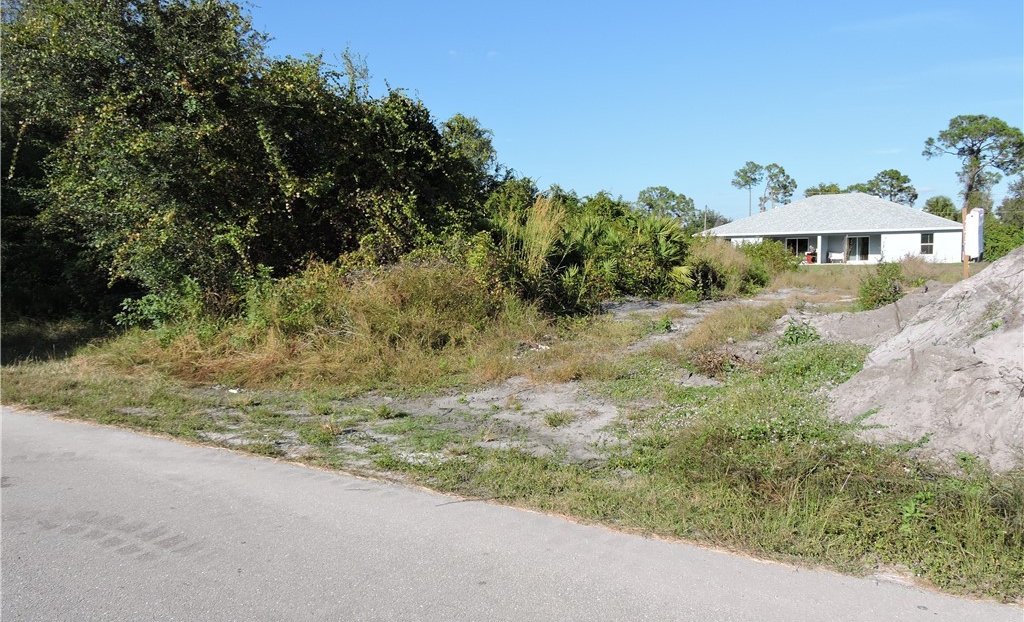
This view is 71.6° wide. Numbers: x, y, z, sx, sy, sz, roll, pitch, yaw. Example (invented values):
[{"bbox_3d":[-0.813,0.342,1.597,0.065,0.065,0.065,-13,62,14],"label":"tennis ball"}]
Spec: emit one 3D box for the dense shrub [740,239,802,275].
[{"bbox_3d":[11.331,-2.250,31.006,2.572,1.722,2.500,1,5,20],"label":"dense shrub"}]

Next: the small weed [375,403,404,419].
[{"bbox_3d":[-1.242,1.019,7.200,0.289,0.125,0.250,-1,4,-10],"label":"small weed"}]

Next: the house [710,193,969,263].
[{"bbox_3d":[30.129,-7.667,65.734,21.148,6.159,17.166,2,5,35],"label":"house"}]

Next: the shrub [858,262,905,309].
[{"bbox_3d":[9.159,-0.632,17.600,1.083,1.159,1.000,2,5,27],"label":"shrub"}]

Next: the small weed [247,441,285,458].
[{"bbox_3d":[-2.048,1.151,5.900,0.300,0.100,0.270,-2,5,-20],"label":"small weed"}]

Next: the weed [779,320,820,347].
[{"bbox_3d":[4.859,0.380,12.000,0.674,0.427,0.600,1,5,22],"label":"weed"}]

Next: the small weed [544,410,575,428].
[{"bbox_3d":[0.458,1.037,6.850,0.275,0.134,0.250,0,4,4],"label":"small weed"}]

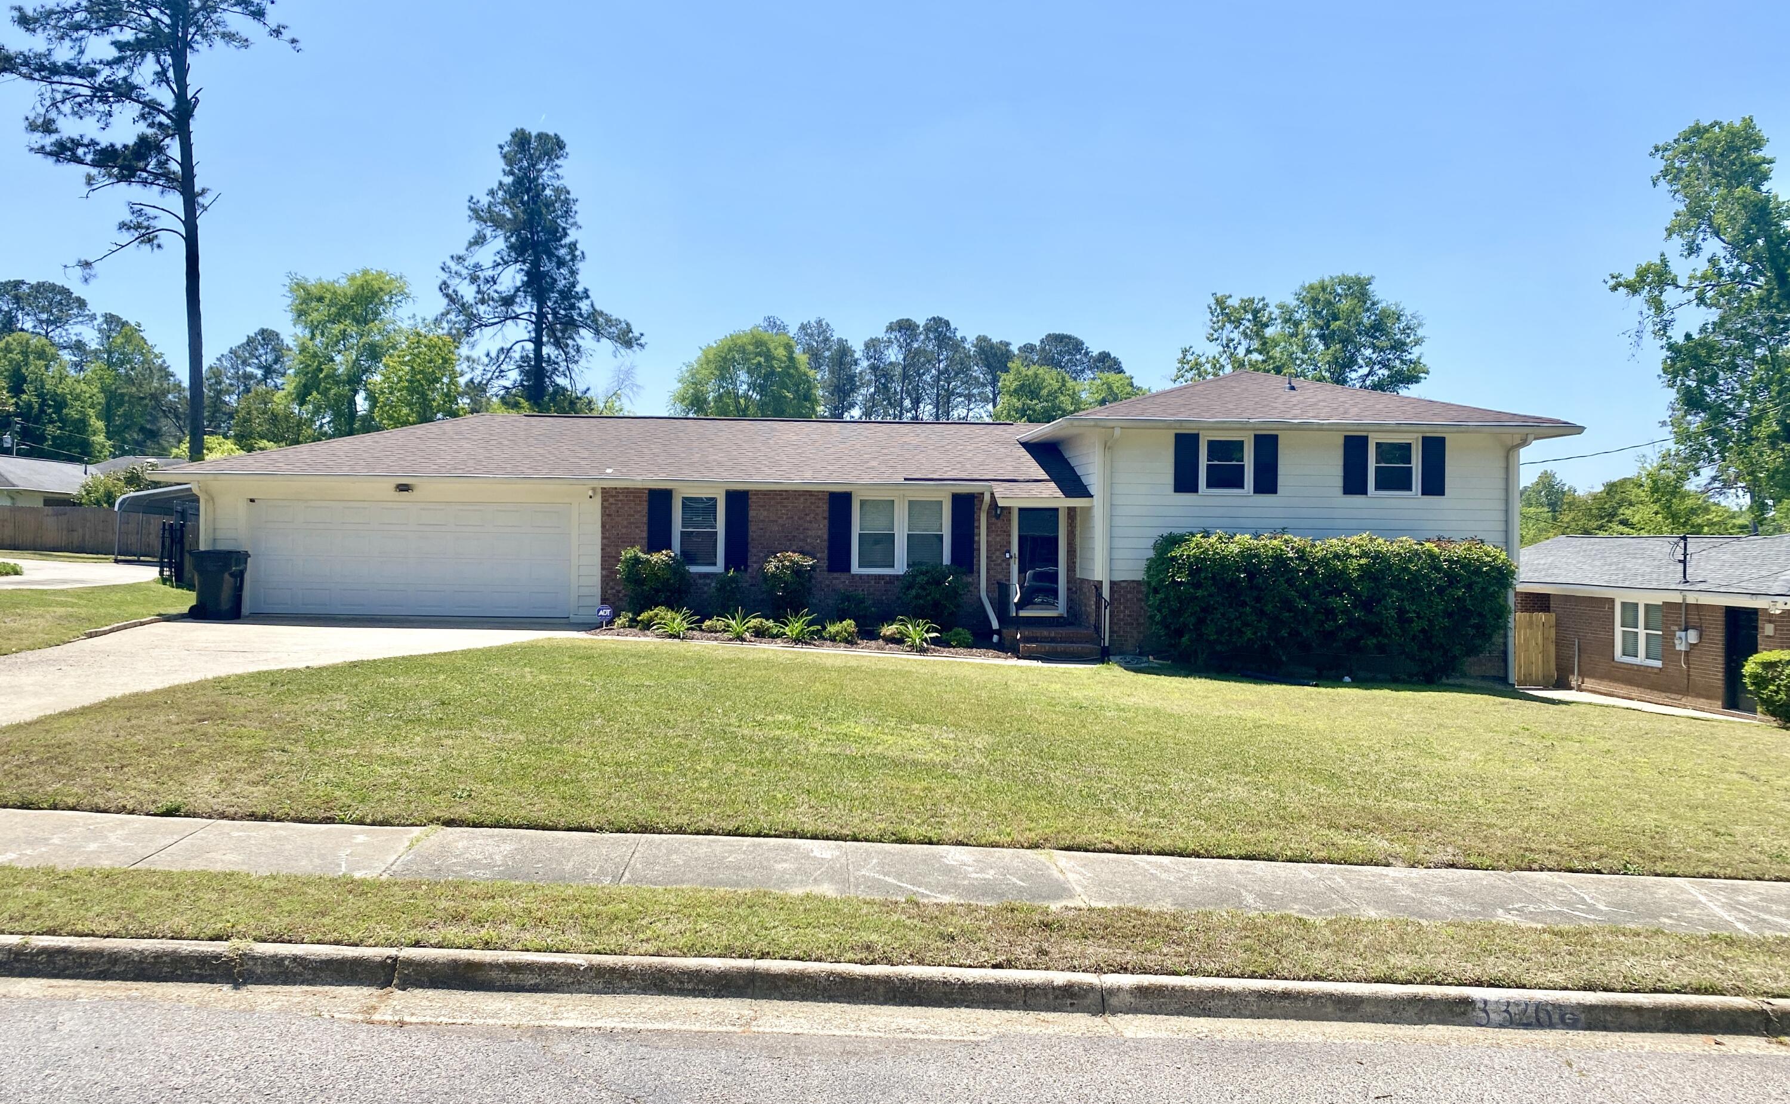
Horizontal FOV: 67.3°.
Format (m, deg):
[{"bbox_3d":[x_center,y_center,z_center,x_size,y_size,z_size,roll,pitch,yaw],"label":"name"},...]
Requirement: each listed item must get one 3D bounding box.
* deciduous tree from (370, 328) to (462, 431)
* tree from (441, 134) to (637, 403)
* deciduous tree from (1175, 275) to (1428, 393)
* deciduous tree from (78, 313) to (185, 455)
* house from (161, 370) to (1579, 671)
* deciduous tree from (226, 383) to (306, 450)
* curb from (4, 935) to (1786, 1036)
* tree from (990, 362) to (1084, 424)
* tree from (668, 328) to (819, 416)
[{"bbox_3d":[-17.154,-3.431,48.018,3.800,9.066,3.800,1,0,-3],"label":"deciduous tree"},{"bbox_3d":[-14.110,-7.729,53.036,7.773,17.895,7.773,1,0,-3],"label":"tree"},{"bbox_3d":[13.551,-3.505,45.023,8.472,11.574,8.000,1,0,-3],"label":"deciduous tree"},{"bbox_3d":[-37.558,-5.545,66.025,6.000,12.459,6.000,1,0,-3],"label":"deciduous tree"},{"bbox_3d":[-0.952,-0.808,26.773,23.689,5.516,11.032,1,0,-3],"label":"house"},{"bbox_3d":[-25.705,-2.961,55.016,4.000,7.865,4.000,1,0,-3],"label":"deciduous tree"},{"bbox_3d":[0.122,1.878,5.832,7.800,0.150,0.180,3,0,-3],"label":"curb"},{"bbox_3d":[5.854,-3.132,56.020,4.400,9.755,4.400,1,0,-3],"label":"tree"},{"bbox_3d":[-6.613,-4.098,58.022,6.516,11.171,6.516,1,0,-3],"label":"tree"}]

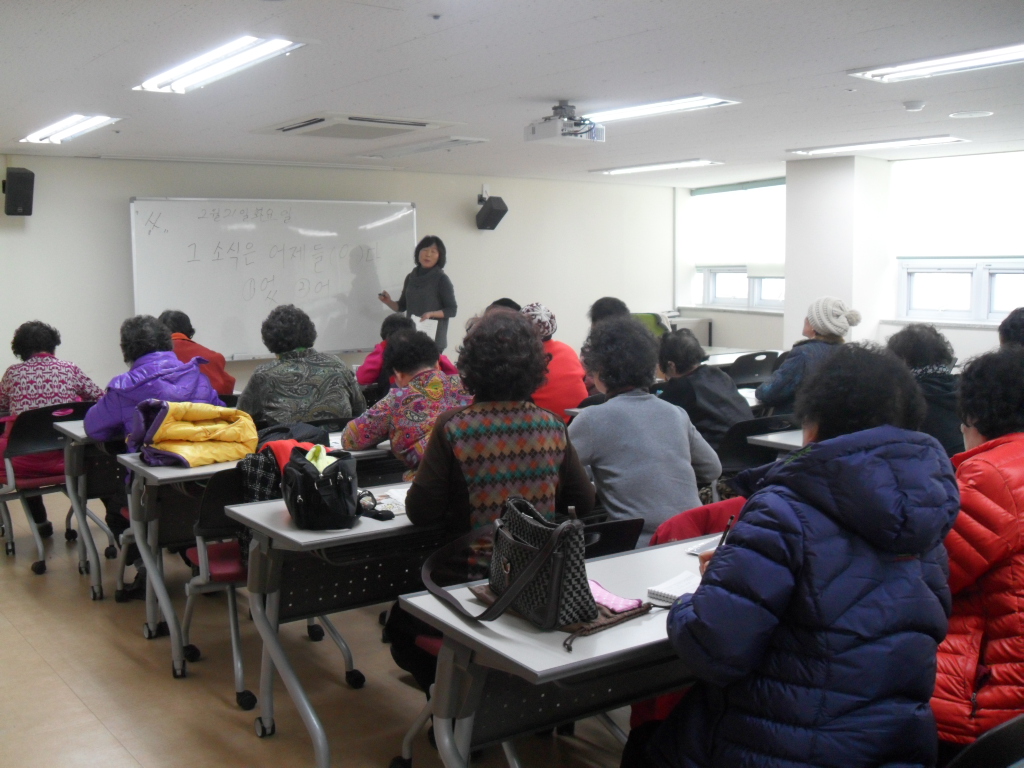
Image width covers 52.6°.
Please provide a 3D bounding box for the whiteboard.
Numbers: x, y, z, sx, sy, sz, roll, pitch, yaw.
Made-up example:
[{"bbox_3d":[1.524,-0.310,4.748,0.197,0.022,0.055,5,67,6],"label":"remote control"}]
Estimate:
[{"bbox_3d":[-1.761,-0.825,8.159,2.440,1.240,0.050,-6,8,-38],"label":"whiteboard"}]

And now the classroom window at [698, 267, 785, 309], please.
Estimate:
[{"bbox_3d":[2.251,-0.933,9.941,0.100,0.420,1.250,-5,8,-36],"label":"classroom window"}]

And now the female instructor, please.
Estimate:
[{"bbox_3d":[-0.729,-0.359,8.291,0.600,1.640,0.450,2,7,16],"label":"female instructor"}]

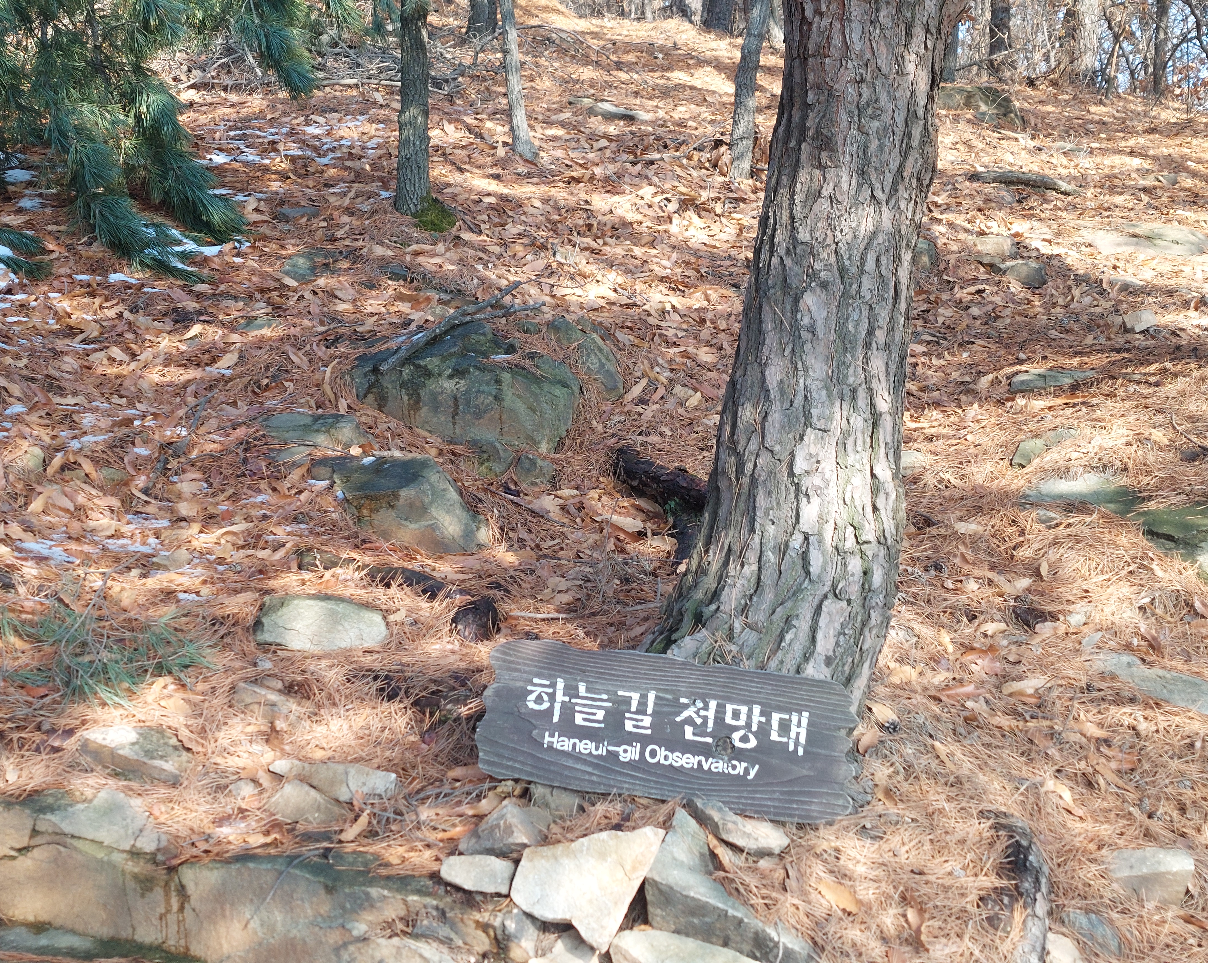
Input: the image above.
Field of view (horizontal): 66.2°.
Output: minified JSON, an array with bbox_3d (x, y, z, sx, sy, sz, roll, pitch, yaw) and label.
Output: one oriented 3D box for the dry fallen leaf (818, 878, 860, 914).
[{"bbox_3d":[0.482,0.852,1.905,0.090,0.015,0.047,24,41,31],"label":"dry fallen leaf"}]

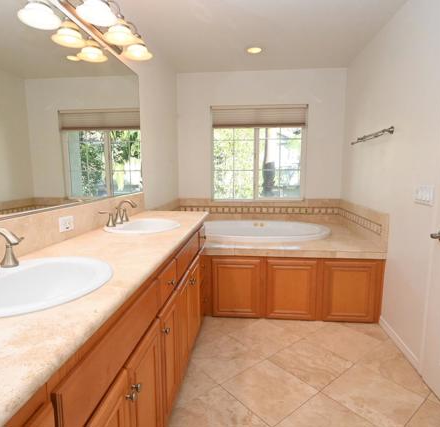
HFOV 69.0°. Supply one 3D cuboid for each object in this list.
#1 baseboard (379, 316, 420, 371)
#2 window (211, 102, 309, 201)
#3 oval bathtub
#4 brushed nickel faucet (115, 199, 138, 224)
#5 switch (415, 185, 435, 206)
[{"bbox_3d":[1.280,0.909,2.312,0.015,0.085,0.630,1,8,6],"label":"baseboard"},{"bbox_3d":[0.450,-0.708,3.822,1.120,1.110,0.100,1,8,6],"label":"window"},{"bbox_3d":[0.367,0.413,3.303,1.480,0.500,0.920,1,8,6],"label":"oval bathtub"},{"bbox_3d":[-0.576,-0.013,1.957,0.150,0.143,0.056,1,8,6],"label":"brushed nickel faucet"},{"bbox_3d":[1.255,-0.116,1.964,0.015,0.120,0.212,1,8,6],"label":"switch"}]

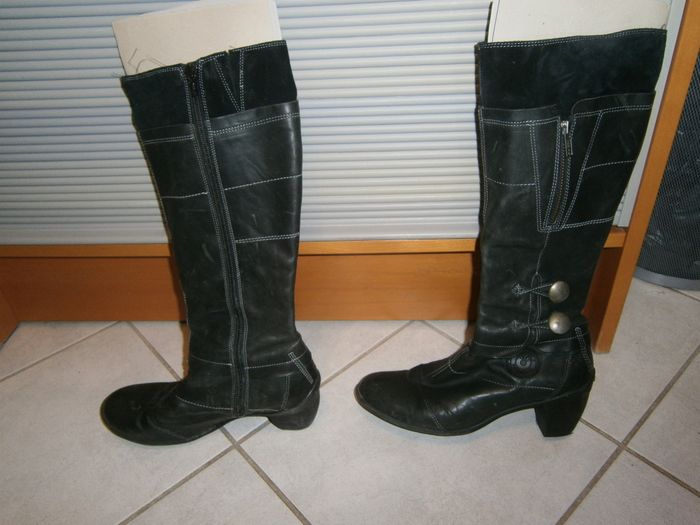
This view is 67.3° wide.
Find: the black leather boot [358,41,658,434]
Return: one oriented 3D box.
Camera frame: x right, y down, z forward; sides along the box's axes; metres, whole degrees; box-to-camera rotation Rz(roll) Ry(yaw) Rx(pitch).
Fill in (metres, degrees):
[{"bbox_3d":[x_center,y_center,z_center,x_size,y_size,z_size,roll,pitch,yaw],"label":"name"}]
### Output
[{"bbox_3d":[0.130,-0.006,0.526,0.264,0.416,0.116,0,32,5],"label":"black leather boot"}]

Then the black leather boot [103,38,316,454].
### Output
[{"bbox_3d":[-0.178,0.004,0.534,0.270,0.418,0.116,-1,32,3],"label":"black leather boot"}]

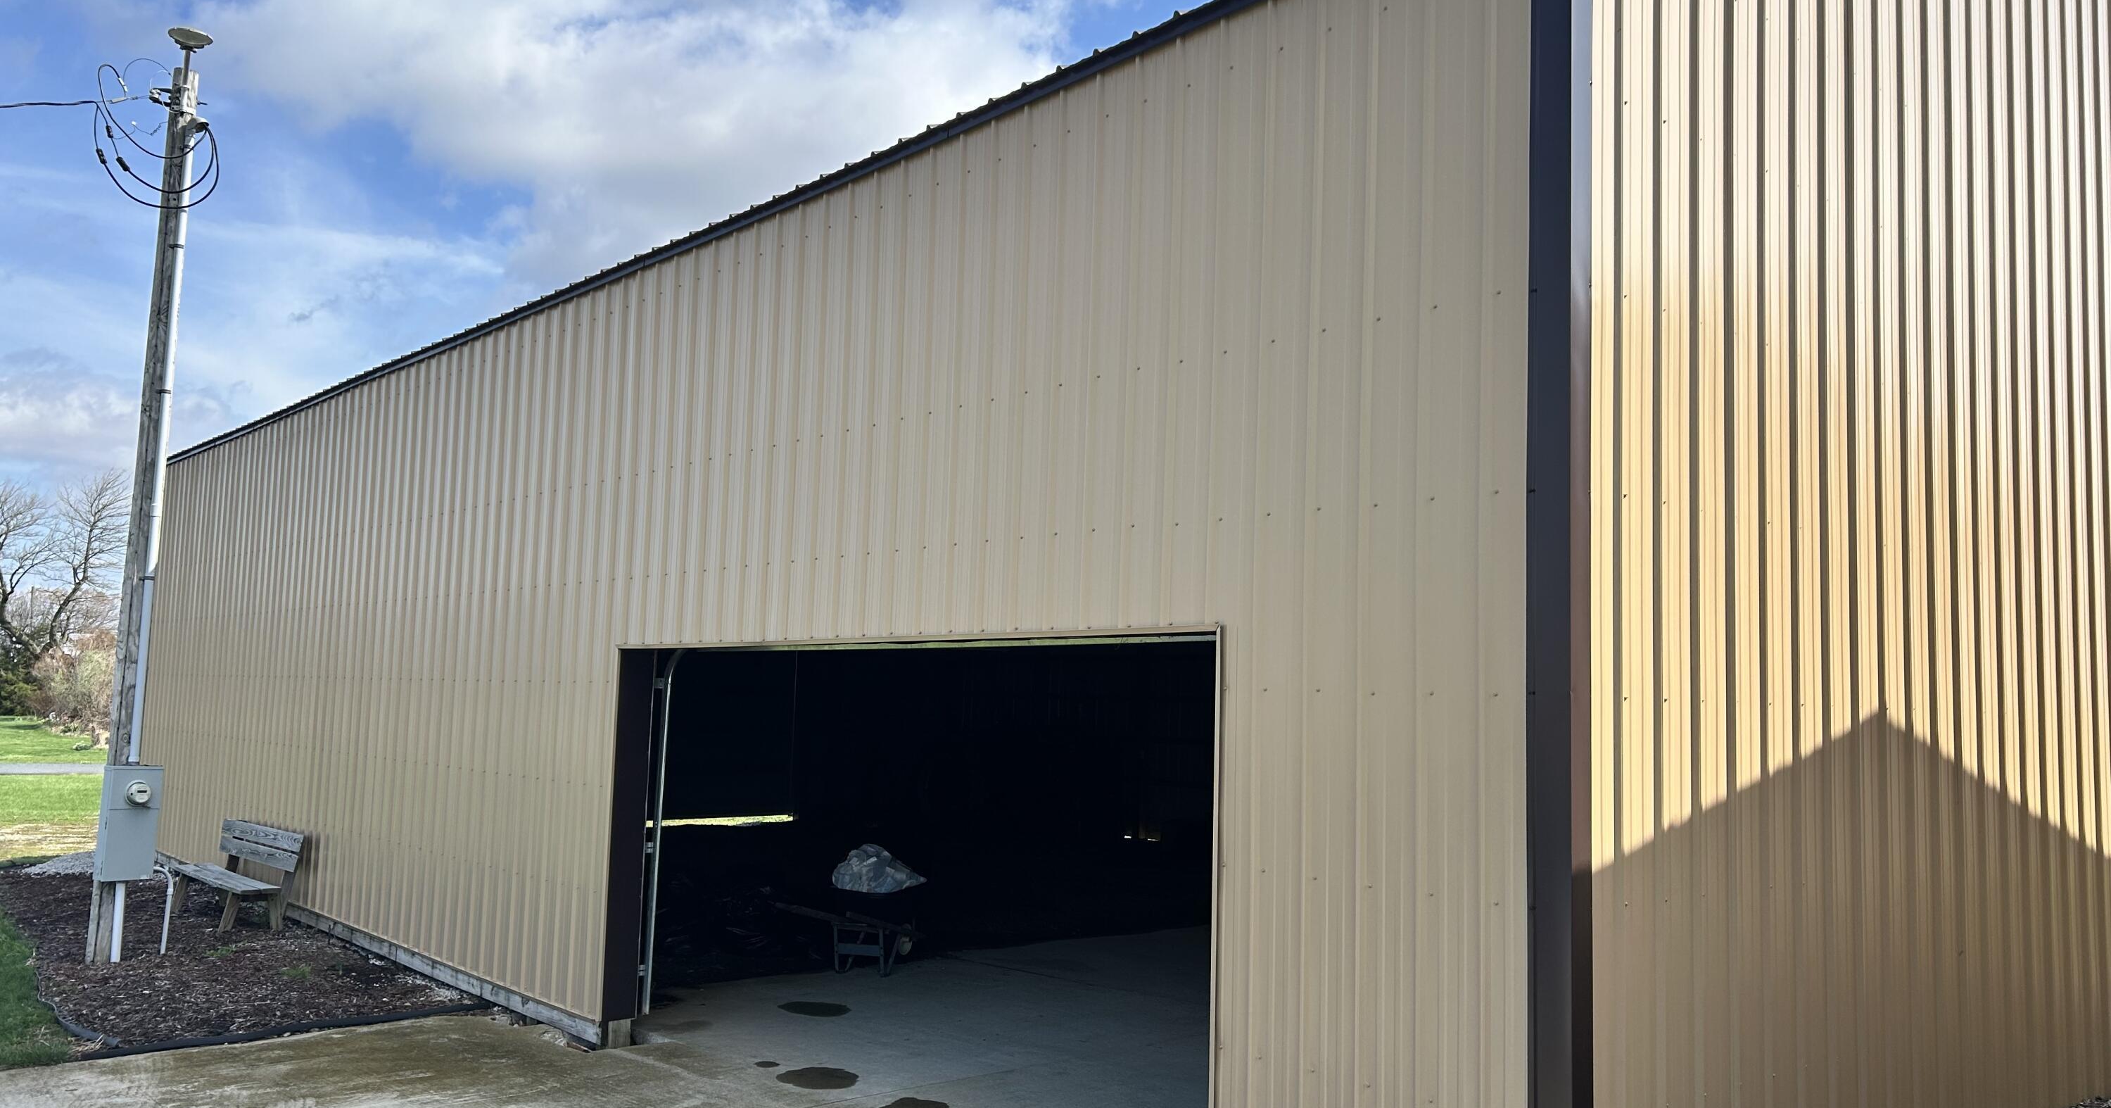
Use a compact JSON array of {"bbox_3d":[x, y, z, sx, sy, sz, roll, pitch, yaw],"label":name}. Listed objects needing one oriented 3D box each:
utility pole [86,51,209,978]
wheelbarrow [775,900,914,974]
[{"bbox_3d":[-6.450,-0.512,11.409,0.450,6.750,0.550,-3,-8,42],"label":"utility pole"},{"bbox_3d":[-1.325,2.655,11.220,0.660,0.620,1.420,-1,-7,29],"label":"wheelbarrow"}]

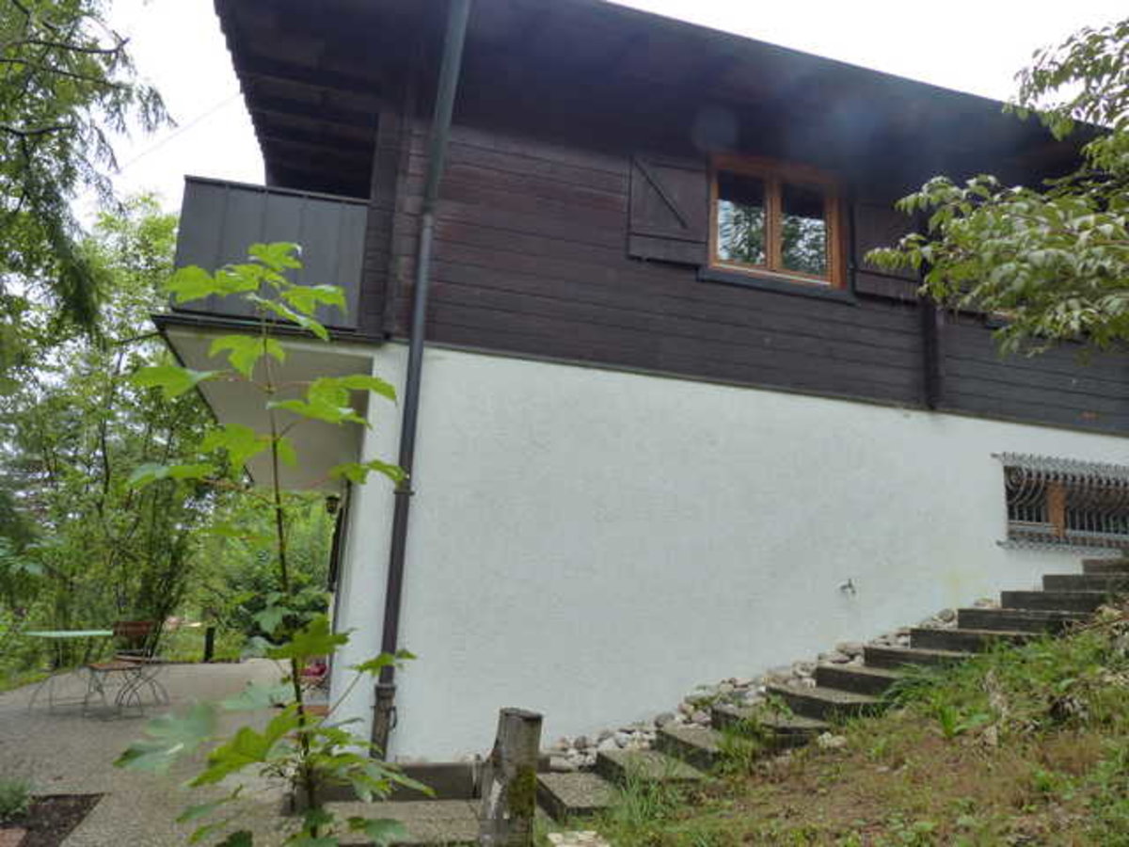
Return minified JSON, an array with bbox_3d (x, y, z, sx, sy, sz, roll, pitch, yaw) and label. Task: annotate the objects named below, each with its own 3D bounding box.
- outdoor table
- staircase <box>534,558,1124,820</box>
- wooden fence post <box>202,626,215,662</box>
[{"bbox_3d":[-4.976,2.463,8.129,0.820,0.730,0.820,6,-12,-14],"label":"outdoor table"},{"bbox_3d":[2.417,1.703,5.626,5.036,1.870,0.912,6,-12,-13],"label":"staircase"},{"bbox_3d":[-5.753,3.557,13.207,0.120,0.620,0.120,6,-12,-14],"label":"wooden fence post"}]

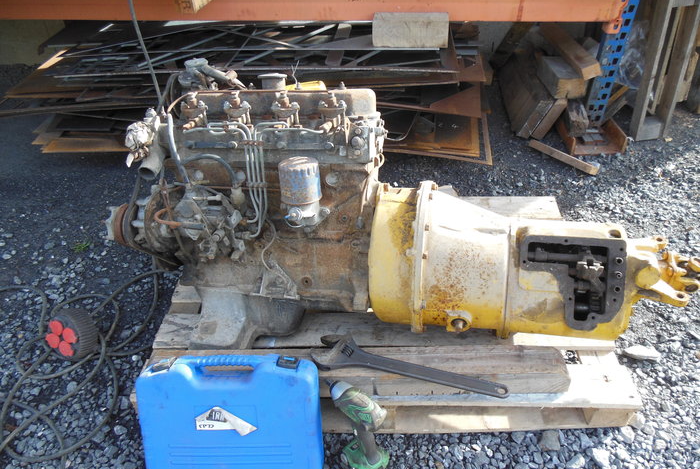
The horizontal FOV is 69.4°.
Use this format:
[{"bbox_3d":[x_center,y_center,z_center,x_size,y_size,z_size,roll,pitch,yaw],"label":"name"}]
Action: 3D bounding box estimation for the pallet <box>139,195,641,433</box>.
[{"bbox_3d":[0.089,0.183,1.534,1.200,0.135,0.790,-1,42,4],"label":"pallet"}]

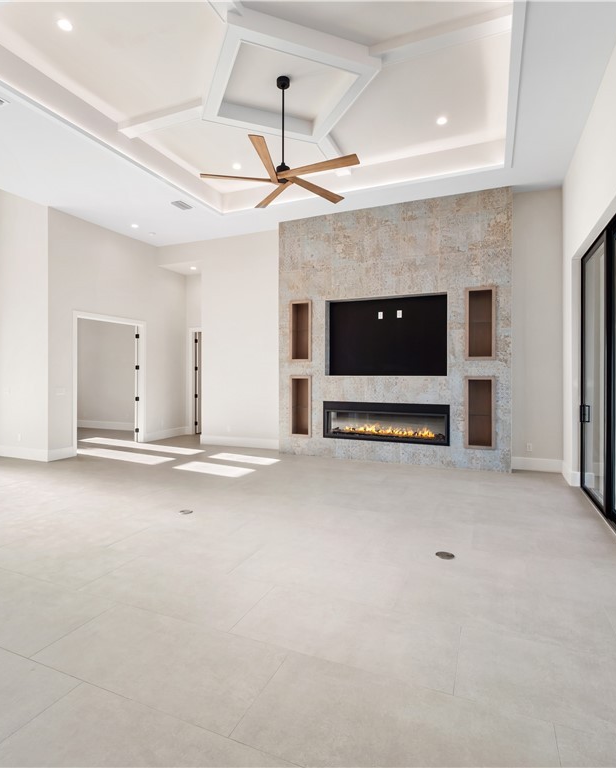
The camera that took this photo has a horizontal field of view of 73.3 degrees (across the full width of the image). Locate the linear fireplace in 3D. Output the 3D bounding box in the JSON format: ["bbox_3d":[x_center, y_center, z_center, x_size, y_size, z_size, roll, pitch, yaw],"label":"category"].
[{"bbox_3d":[1.289,0.633,6.936,2.083,0.637,0.280,0,1,23],"label":"linear fireplace"}]

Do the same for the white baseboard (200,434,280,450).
[{"bbox_3d":[-1.313,1.165,8.194,1.955,0.190,0.020,0,1,23],"label":"white baseboard"}]

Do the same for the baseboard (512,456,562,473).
[{"bbox_3d":[3.398,1.209,6.186,0.684,0.190,0.020,0,1,23],"label":"baseboard"}]

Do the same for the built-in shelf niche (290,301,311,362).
[{"bbox_3d":[-0.086,-0.956,7.576,0.415,1.100,0.240,0,1,23],"label":"built-in shelf niche"}]

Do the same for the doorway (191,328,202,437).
[{"bbox_3d":[-2.346,-0.050,9.794,1.000,2.530,0.140,0,1,23],"label":"doorway"}]

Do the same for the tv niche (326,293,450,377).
[{"bbox_3d":[1.274,-0.776,6.902,2.007,1.290,0.180,0,1,23],"label":"tv niche"}]

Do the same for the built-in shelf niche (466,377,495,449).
[{"bbox_3d":[2.667,0.422,6.418,0.415,1.100,0.240,0,1,23],"label":"built-in shelf niche"}]

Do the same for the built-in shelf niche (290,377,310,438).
[{"bbox_3d":[-0.086,0.406,7.576,0.415,1.100,0.240,0,1,23],"label":"built-in shelf niche"}]

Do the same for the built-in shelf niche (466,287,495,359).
[{"bbox_3d":[2.669,-0.943,6.417,0.415,1.100,0.240,0,1,23],"label":"built-in shelf niche"}]

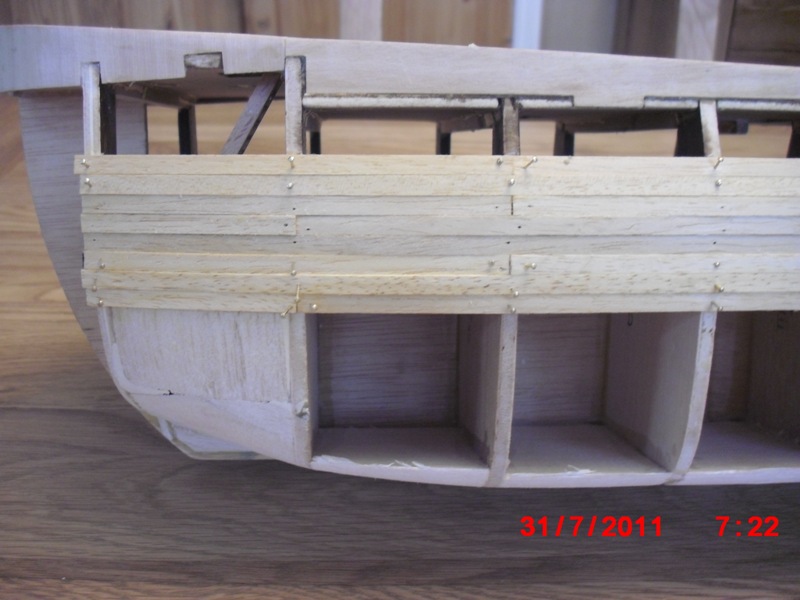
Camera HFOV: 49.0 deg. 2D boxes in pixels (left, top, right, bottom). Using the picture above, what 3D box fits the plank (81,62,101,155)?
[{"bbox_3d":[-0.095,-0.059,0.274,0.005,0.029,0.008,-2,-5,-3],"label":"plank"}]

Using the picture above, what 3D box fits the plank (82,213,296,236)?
[{"bbox_3d":[-0.064,-0.023,0.267,0.067,0.006,0.002,1,3,6],"label":"plank"}]

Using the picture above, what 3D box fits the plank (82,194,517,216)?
[{"bbox_3d":[-0.032,-0.029,0.266,0.131,0.006,0.003,1,3,4],"label":"plank"}]

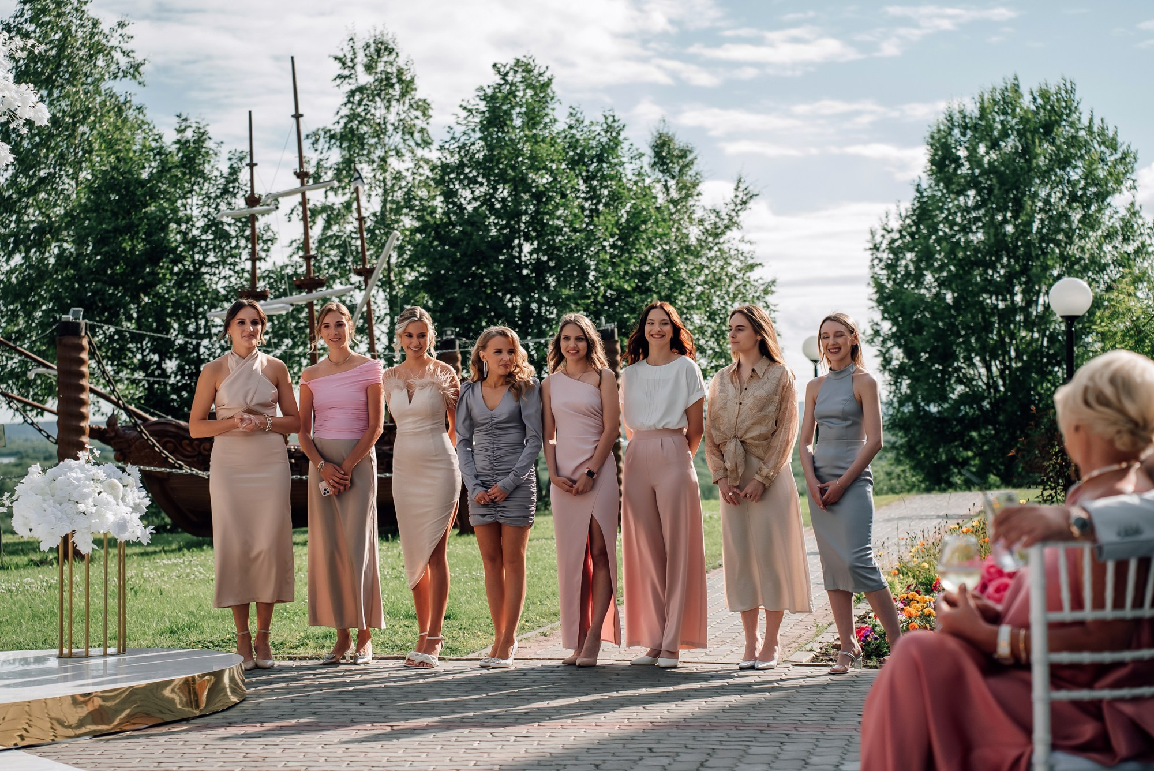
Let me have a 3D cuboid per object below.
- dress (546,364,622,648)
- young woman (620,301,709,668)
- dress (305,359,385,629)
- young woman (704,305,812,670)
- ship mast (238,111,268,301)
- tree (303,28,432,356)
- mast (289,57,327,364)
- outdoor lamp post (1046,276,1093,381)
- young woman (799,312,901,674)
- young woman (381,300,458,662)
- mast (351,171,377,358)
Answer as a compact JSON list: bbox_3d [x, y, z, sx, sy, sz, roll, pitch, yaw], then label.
[{"bbox_3d":[0.033,0.603,11.710,0.360,1.337,0.290,0,-1,15],"label":"dress"},{"bbox_3d":[0.424,0.475,11.660,0.430,1.762,0.330,0,-1,22],"label":"young woman"},{"bbox_3d":[-1.142,0.534,11.830,0.390,1.316,0.320,0,-1,12],"label":"dress"},{"bbox_3d":[0.872,0.482,11.610,0.500,1.747,0.360,0,-1,29],"label":"young woman"},{"bbox_3d":[-3.238,-1.183,24.100,0.310,3.150,0.310,-1,-1,-17],"label":"ship mast"},{"bbox_3d":[-3.097,-1.741,36.000,2.100,7.300,2.100,0,-1,0],"label":"tree"},{"bbox_3d":[-2.748,-1.472,24.400,0.360,3.750,0.360,-4,-1,-17],"label":"mast"},{"bbox_3d":[4.239,0.263,20.600,0.380,2.420,0.380,0,-1,0],"label":"outdoor lamp post"},{"bbox_3d":[1.299,0.501,11.460,0.440,1.706,0.420,0,-1,33],"label":"young woman"},{"bbox_3d":[-0.754,0.486,11.630,0.390,1.739,0.320,0,-1,16],"label":"young woman"},{"bbox_3d":[-2.124,-0.948,24.800,0.260,2.550,0.260,-5,-1,-17],"label":"mast"}]

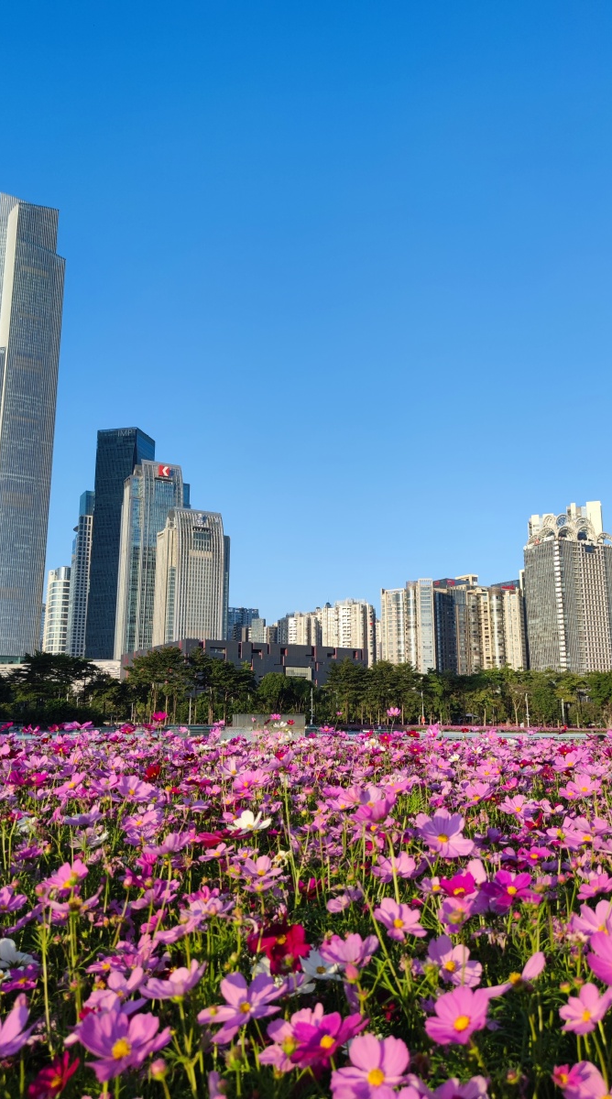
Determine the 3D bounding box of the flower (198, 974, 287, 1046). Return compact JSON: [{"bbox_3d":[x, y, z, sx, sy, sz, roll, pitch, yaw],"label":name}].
[{"bbox_3d":[-0.059,0.416,0.690,0.078,0.027,0.078,1,14,-4],"label":"flower"}]

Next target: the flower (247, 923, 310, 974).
[{"bbox_3d":[-0.031,0.472,0.900,0.073,0.024,0.064,0,31,-2],"label":"flower"}]

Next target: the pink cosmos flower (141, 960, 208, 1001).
[{"bbox_3d":[-0.146,0.475,0.840,0.072,0.026,0.072,-10,-8,-11],"label":"pink cosmos flower"}]

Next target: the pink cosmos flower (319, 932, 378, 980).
[{"bbox_3d":[0.053,0.491,0.930,0.073,0.028,0.073,-1,-10,3],"label":"pink cosmos flower"}]

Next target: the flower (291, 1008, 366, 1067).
[{"bbox_3d":[0.023,0.494,0.770,0.077,0.027,0.068,0,18,1],"label":"flower"}]

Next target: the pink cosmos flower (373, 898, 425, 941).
[{"bbox_3d":[0.129,0.509,1.050,0.071,0.026,0.071,4,20,8],"label":"pink cosmos flower"}]

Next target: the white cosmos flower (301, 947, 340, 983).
[{"bbox_3d":[0.022,0.579,1.060,0.068,0.028,0.068,0,12,1],"label":"white cosmos flower"}]

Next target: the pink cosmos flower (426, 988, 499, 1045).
[{"bbox_3d":[0.153,0.465,0.760,0.070,0.026,0.070,4,27,11],"label":"pink cosmos flower"}]

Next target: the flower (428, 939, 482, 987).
[{"bbox_3d":[0.184,0.510,0.940,0.068,0.025,0.068,8,24,12],"label":"flower"}]

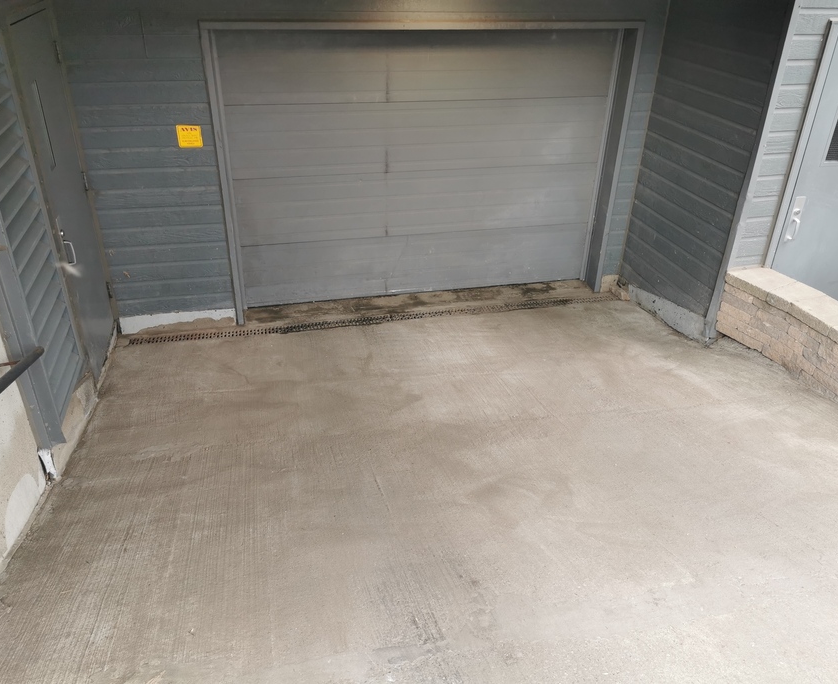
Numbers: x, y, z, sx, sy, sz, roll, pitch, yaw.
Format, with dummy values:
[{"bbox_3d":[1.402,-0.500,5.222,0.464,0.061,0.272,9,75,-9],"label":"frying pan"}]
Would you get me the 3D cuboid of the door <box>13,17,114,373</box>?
[{"bbox_3d":[-2.179,-0.874,4.436,0.050,2.100,0.880,-6,31,-12],"label":"door"}]

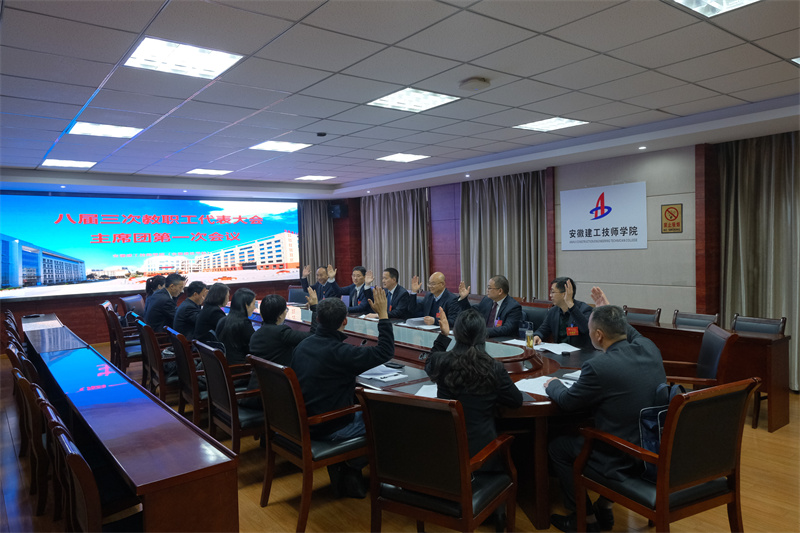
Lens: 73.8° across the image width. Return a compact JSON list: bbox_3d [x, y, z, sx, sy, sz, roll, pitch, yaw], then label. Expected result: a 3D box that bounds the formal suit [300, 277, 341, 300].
[{"bbox_3d":[-1.256,0.440,8.459,0.580,0.570,0.380,-1,3,19],"label":"formal suit"}]

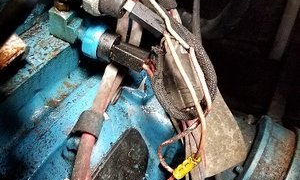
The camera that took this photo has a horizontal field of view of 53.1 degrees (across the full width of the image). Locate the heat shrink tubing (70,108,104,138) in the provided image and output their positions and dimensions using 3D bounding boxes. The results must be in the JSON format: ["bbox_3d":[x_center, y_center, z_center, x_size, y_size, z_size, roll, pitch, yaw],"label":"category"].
[{"bbox_3d":[-0.054,0.029,0.262,0.022,0.018,0.022,30,65,-7],"label":"heat shrink tubing"}]

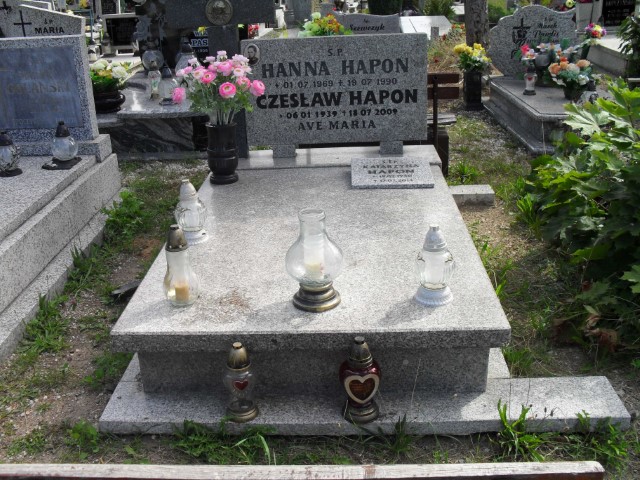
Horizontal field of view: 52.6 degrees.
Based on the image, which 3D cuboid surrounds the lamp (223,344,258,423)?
[{"bbox_3d":[-0.246,0.425,1.967,0.100,0.244,0.100,-8,24,-13],"label":"lamp"}]

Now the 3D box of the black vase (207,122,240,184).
[{"bbox_3d":[-0.485,-0.431,3.219,0.150,0.305,0.150,-1,24,3],"label":"black vase"}]

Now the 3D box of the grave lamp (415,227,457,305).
[{"bbox_3d":[0.370,0.075,2.079,0.125,0.247,0.125,2,23,10],"label":"grave lamp"}]

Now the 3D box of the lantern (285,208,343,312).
[{"bbox_3d":[-0.014,0.058,2.077,0.185,0.306,0.185,-2,23,0],"label":"lantern"}]

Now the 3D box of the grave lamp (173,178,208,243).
[{"bbox_3d":[-0.518,-0.119,2.611,0.127,0.248,0.127,-7,24,-11],"label":"grave lamp"}]

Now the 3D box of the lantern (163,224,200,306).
[{"bbox_3d":[-0.468,0.078,2.125,0.118,0.264,0.118,-8,24,-13],"label":"lantern"}]

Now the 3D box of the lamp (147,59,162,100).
[{"bbox_3d":[-1.347,-1.299,5.243,0.105,0.330,0.105,-8,24,-13],"label":"lamp"}]

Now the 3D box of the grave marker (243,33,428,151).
[{"bbox_3d":[0.088,-0.772,3.510,0.975,0.625,0.080,-1,16,3],"label":"grave marker"}]

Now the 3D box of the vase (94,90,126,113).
[{"bbox_3d":[-1.681,-1.087,5.057,0.313,0.150,0.313,-9,24,-16],"label":"vase"}]

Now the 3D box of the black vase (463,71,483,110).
[{"bbox_3d":[1.396,-1.368,5.868,0.165,0.335,0.165,-1,24,3],"label":"black vase"}]

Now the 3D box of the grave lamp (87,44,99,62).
[{"bbox_3d":[-2.841,-2.317,8.028,0.125,0.205,0.125,-1,24,3],"label":"grave lamp"}]

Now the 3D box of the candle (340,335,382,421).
[{"bbox_3d":[0.119,0.406,1.897,0.120,0.280,0.115,-1,24,3],"label":"candle"}]

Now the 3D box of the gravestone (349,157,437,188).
[{"bbox_3d":[0.351,-0.332,3.194,0.392,0.022,0.297,-1,33,3],"label":"gravestone"}]

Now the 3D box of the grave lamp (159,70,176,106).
[{"bbox_3d":[-1.192,-1.189,5.054,0.141,0.266,0.141,-7,24,-12],"label":"grave lamp"}]

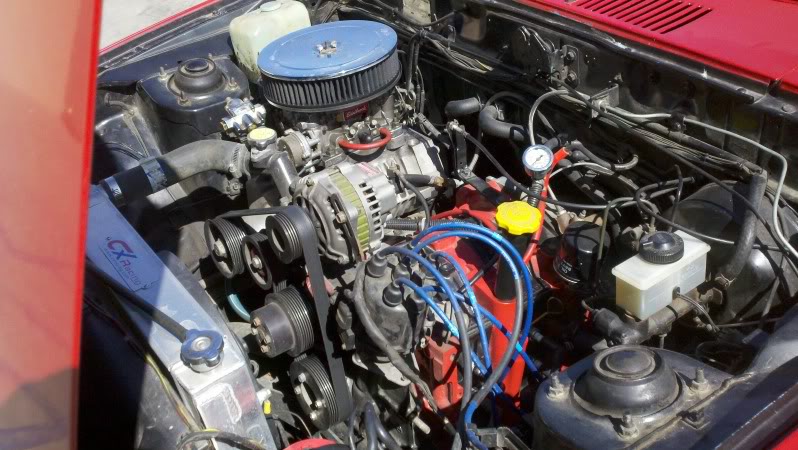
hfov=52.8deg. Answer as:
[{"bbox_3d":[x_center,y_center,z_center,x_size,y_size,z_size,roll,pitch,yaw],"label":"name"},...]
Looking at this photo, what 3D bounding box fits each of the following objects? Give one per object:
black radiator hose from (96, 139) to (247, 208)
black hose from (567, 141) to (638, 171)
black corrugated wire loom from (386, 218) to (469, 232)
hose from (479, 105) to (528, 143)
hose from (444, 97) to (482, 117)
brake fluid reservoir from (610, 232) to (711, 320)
[{"bbox_3d":[-0.360,-0.086,1.290,0.320,0.095,0.075,7,37,26],"label":"black radiator hose"},{"bbox_3d":[0.314,-0.107,1.240,0.105,0.030,0.030,17,42,36],"label":"black hose"},{"bbox_3d":[0.041,0.001,1.160,0.126,0.016,0.018,2,37,6],"label":"black corrugated wire loom"},{"bbox_3d":[0.182,-0.177,1.400,0.055,0.045,0.085,-27,37,-23],"label":"hose"},{"bbox_3d":[0.118,-0.216,1.470,0.070,0.032,0.030,-7,33,6],"label":"hose"},{"bbox_3d":[0.328,0.055,1.008,0.116,0.075,0.053,-27,37,-23],"label":"brake fluid reservoir"}]

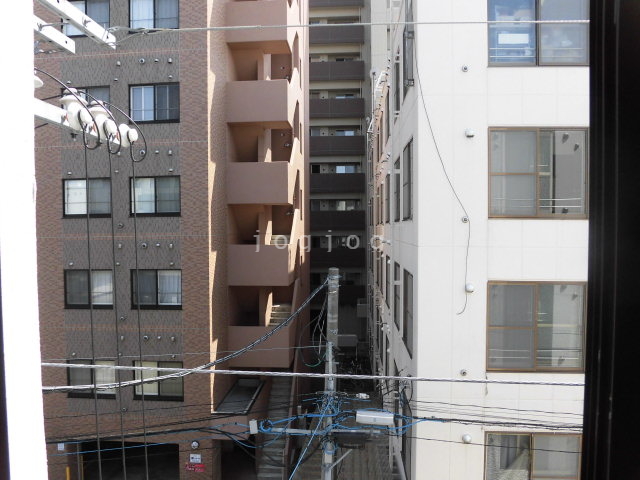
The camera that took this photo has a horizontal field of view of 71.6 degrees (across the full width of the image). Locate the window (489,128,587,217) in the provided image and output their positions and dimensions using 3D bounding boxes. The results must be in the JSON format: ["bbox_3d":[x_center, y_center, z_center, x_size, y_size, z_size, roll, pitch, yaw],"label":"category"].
[{"bbox_3d":[3.853,-1.177,7.837,1.718,1.628,0.120,0,2,3],"label":"window"}]

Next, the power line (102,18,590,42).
[{"bbox_3d":[0.131,-1.402,2.910,3.181,0.090,0.060,0,2,3],"label":"power line"}]

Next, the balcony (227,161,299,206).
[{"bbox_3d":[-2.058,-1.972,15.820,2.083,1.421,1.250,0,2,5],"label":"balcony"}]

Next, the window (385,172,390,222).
[{"bbox_3d":[2.320,-1.414,15.200,0.120,1.666,2.132,0,2,4],"label":"window"}]

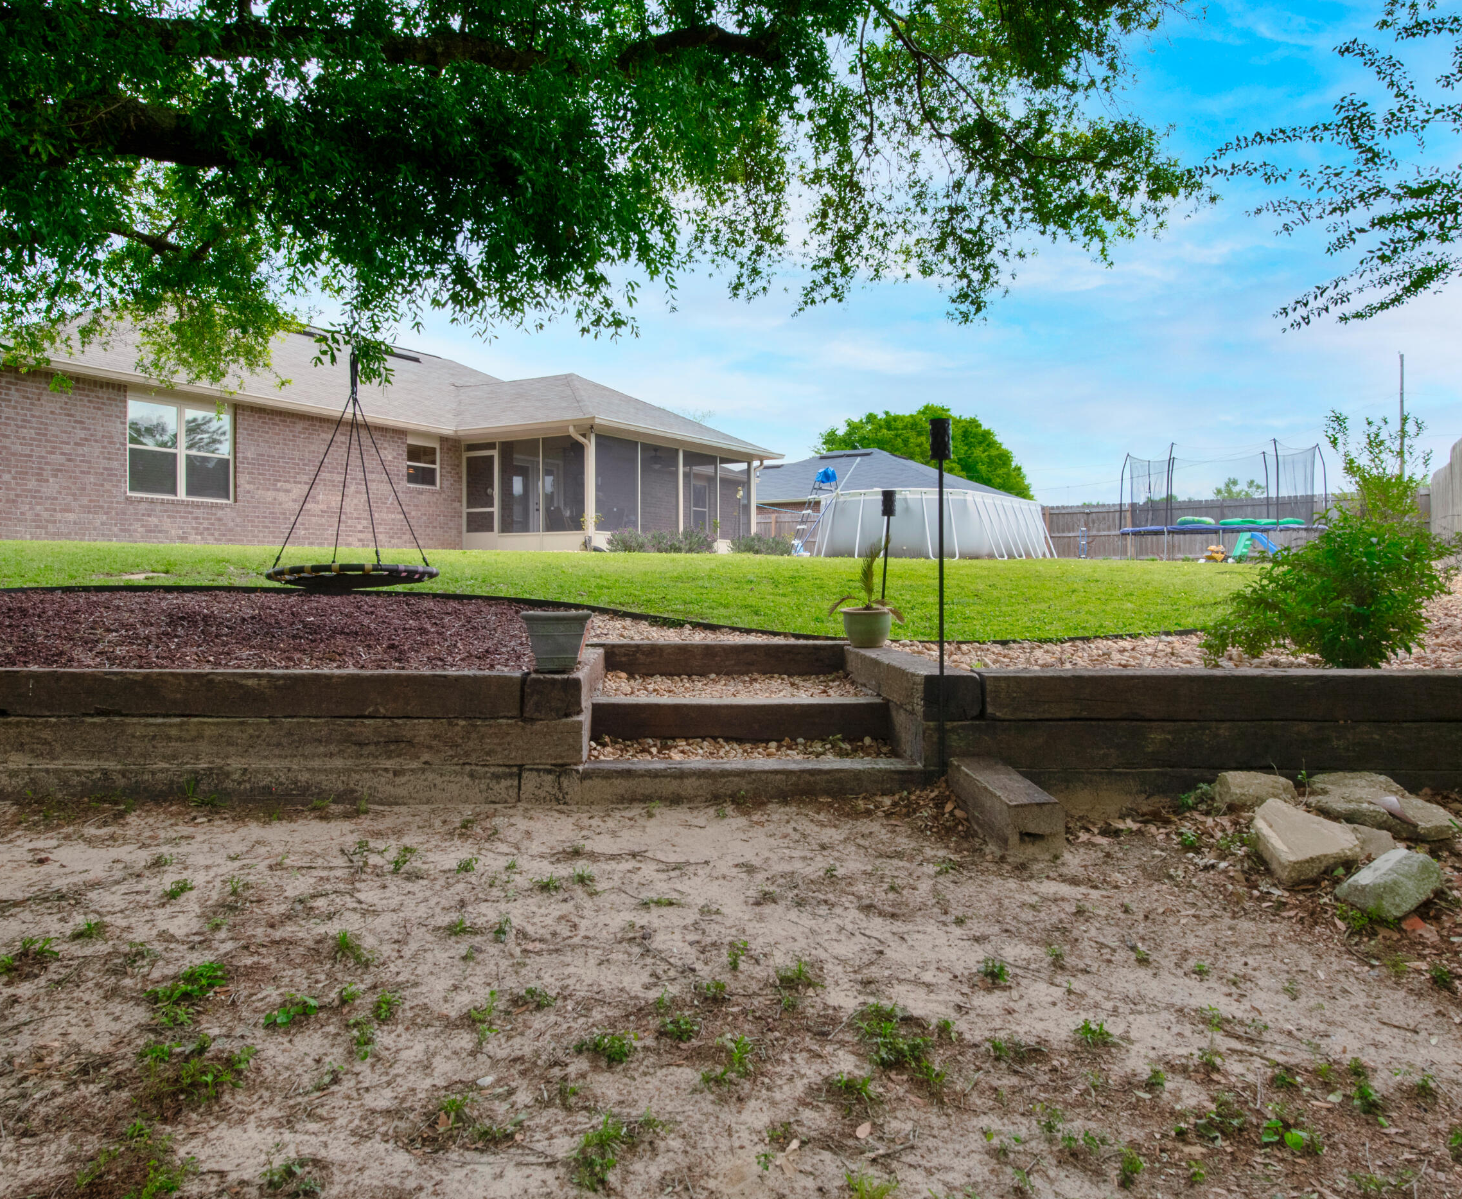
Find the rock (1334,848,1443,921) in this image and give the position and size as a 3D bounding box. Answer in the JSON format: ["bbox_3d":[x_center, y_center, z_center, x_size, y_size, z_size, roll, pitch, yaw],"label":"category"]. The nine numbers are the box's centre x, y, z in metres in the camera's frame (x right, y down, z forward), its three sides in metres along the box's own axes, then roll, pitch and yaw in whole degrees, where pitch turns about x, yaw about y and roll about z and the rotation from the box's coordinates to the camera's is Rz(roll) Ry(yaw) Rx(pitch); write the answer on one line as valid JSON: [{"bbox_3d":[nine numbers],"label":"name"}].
[{"bbox_3d":[1.805,0.782,2.890,0.260,0.150,0.200,0,1,20],"label":"rock"}]

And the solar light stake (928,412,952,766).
[{"bbox_3d":[0.795,-0.019,3.970,0.085,1.335,0.085,0,1,0],"label":"solar light stake"}]

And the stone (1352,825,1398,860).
[{"bbox_3d":[2.006,0.760,3.280,0.180,0.080,0.200,0,1,6],"label":"stone"}]

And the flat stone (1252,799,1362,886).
[{"bbox_3d":[1.790,0.755,3.270,0.260,0.150,0.410,0,1,19],"label":"flat stone"}]

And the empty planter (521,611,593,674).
[{"bbox_3d":[-0.725,0.172,4.400,0.285,0.250,0.280,0,1,-2],"label":"empty planter"}]

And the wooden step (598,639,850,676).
[{"bbox_3d":[-0.068,0.340,6.010,1.460,0.178,0.230,0,1,-2],"label":"wooden step"}]

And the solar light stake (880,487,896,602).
[{"bbox_3d":[0.928,-0.198,6.300,0.083,0.910,0.083,3,1,0],"label":"solar light stake"}]

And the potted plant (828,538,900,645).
[{"bbox_3d":[0.757,-0.035,5.880,0.410,0.600,0.380,0,1,-2],"label":"potted plant"}]

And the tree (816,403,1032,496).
[{"bbox_3d":[10.100,-5.600,55.000,10.800,9.000,10.500,0,1,-2],"label":"tree"}]

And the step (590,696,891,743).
[{"bbox_3d":[0.047,0.559,4.793,1.330,0.178,0.225,0,1,-4],"label":"step"}]

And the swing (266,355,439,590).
[{"bbox_3d":[-2.324,-0.782,6.450,1.010,1.440,1.010,0,1,0],"label":"swing"}]

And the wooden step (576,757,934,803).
[{"bbox_3d":[0.096,0.748,4.265,1.410,0.160,0.230,0,1,-2],"label":"wooden step"}]

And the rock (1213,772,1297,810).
[{"bbox_3d":[1.965,0.722,3.930,0.280,0.140,0.200,0,1,9],"label":"rock"}]

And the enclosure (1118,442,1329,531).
[{"bbox_3d":[11.441,-2.562,24.469,4.350,1.900,4.350,0,1,25],"label":"enclosure"}]

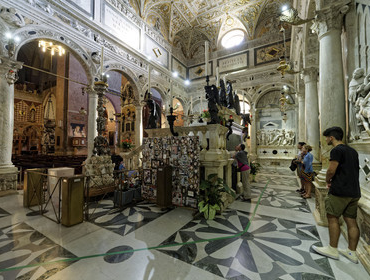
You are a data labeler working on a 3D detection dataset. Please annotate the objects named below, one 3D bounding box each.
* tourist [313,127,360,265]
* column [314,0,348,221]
[{"bbox_3d":[2.186,0.737,2.365,0.530,1.824,0.460,1,-2,-36],"label":"tourist"},{"bbox_3d":[2.977,-0.485,3.273,0.560,4.304,0.580,-1,-2,31],"label":"column"}]

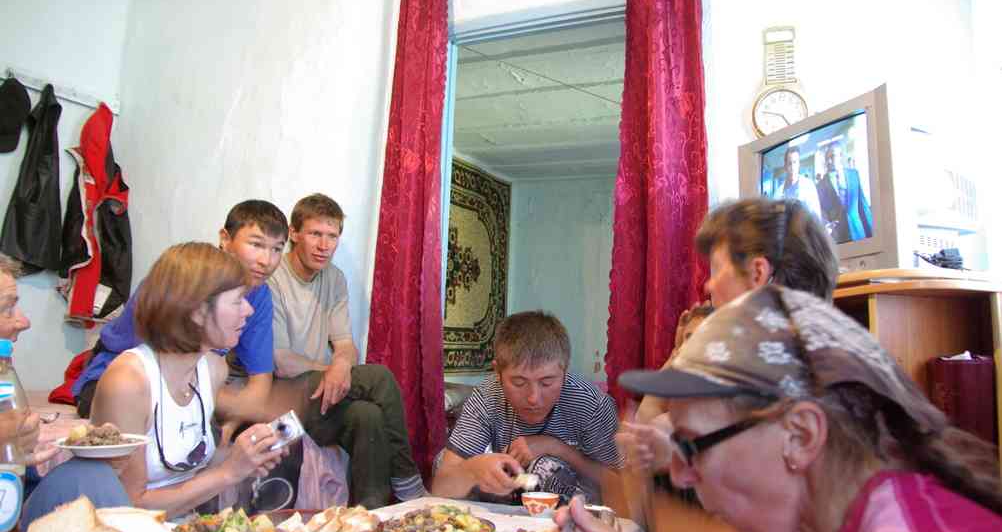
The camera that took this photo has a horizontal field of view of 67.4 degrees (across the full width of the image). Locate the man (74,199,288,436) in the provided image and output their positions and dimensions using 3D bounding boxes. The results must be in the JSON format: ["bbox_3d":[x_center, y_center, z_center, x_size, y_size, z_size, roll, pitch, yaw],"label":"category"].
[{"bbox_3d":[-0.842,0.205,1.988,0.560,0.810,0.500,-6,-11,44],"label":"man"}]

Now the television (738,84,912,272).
[{"bbox_3d":[1.078,-0.174,2.190,0.450,0.465,0.595,4,-8,-18],"label":"television"}]

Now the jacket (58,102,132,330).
[{"bbox_3d":[-1.668,-0.218,3.090,0.140,0.899,0.250,-2,-8,23],"label":"jacket"}]

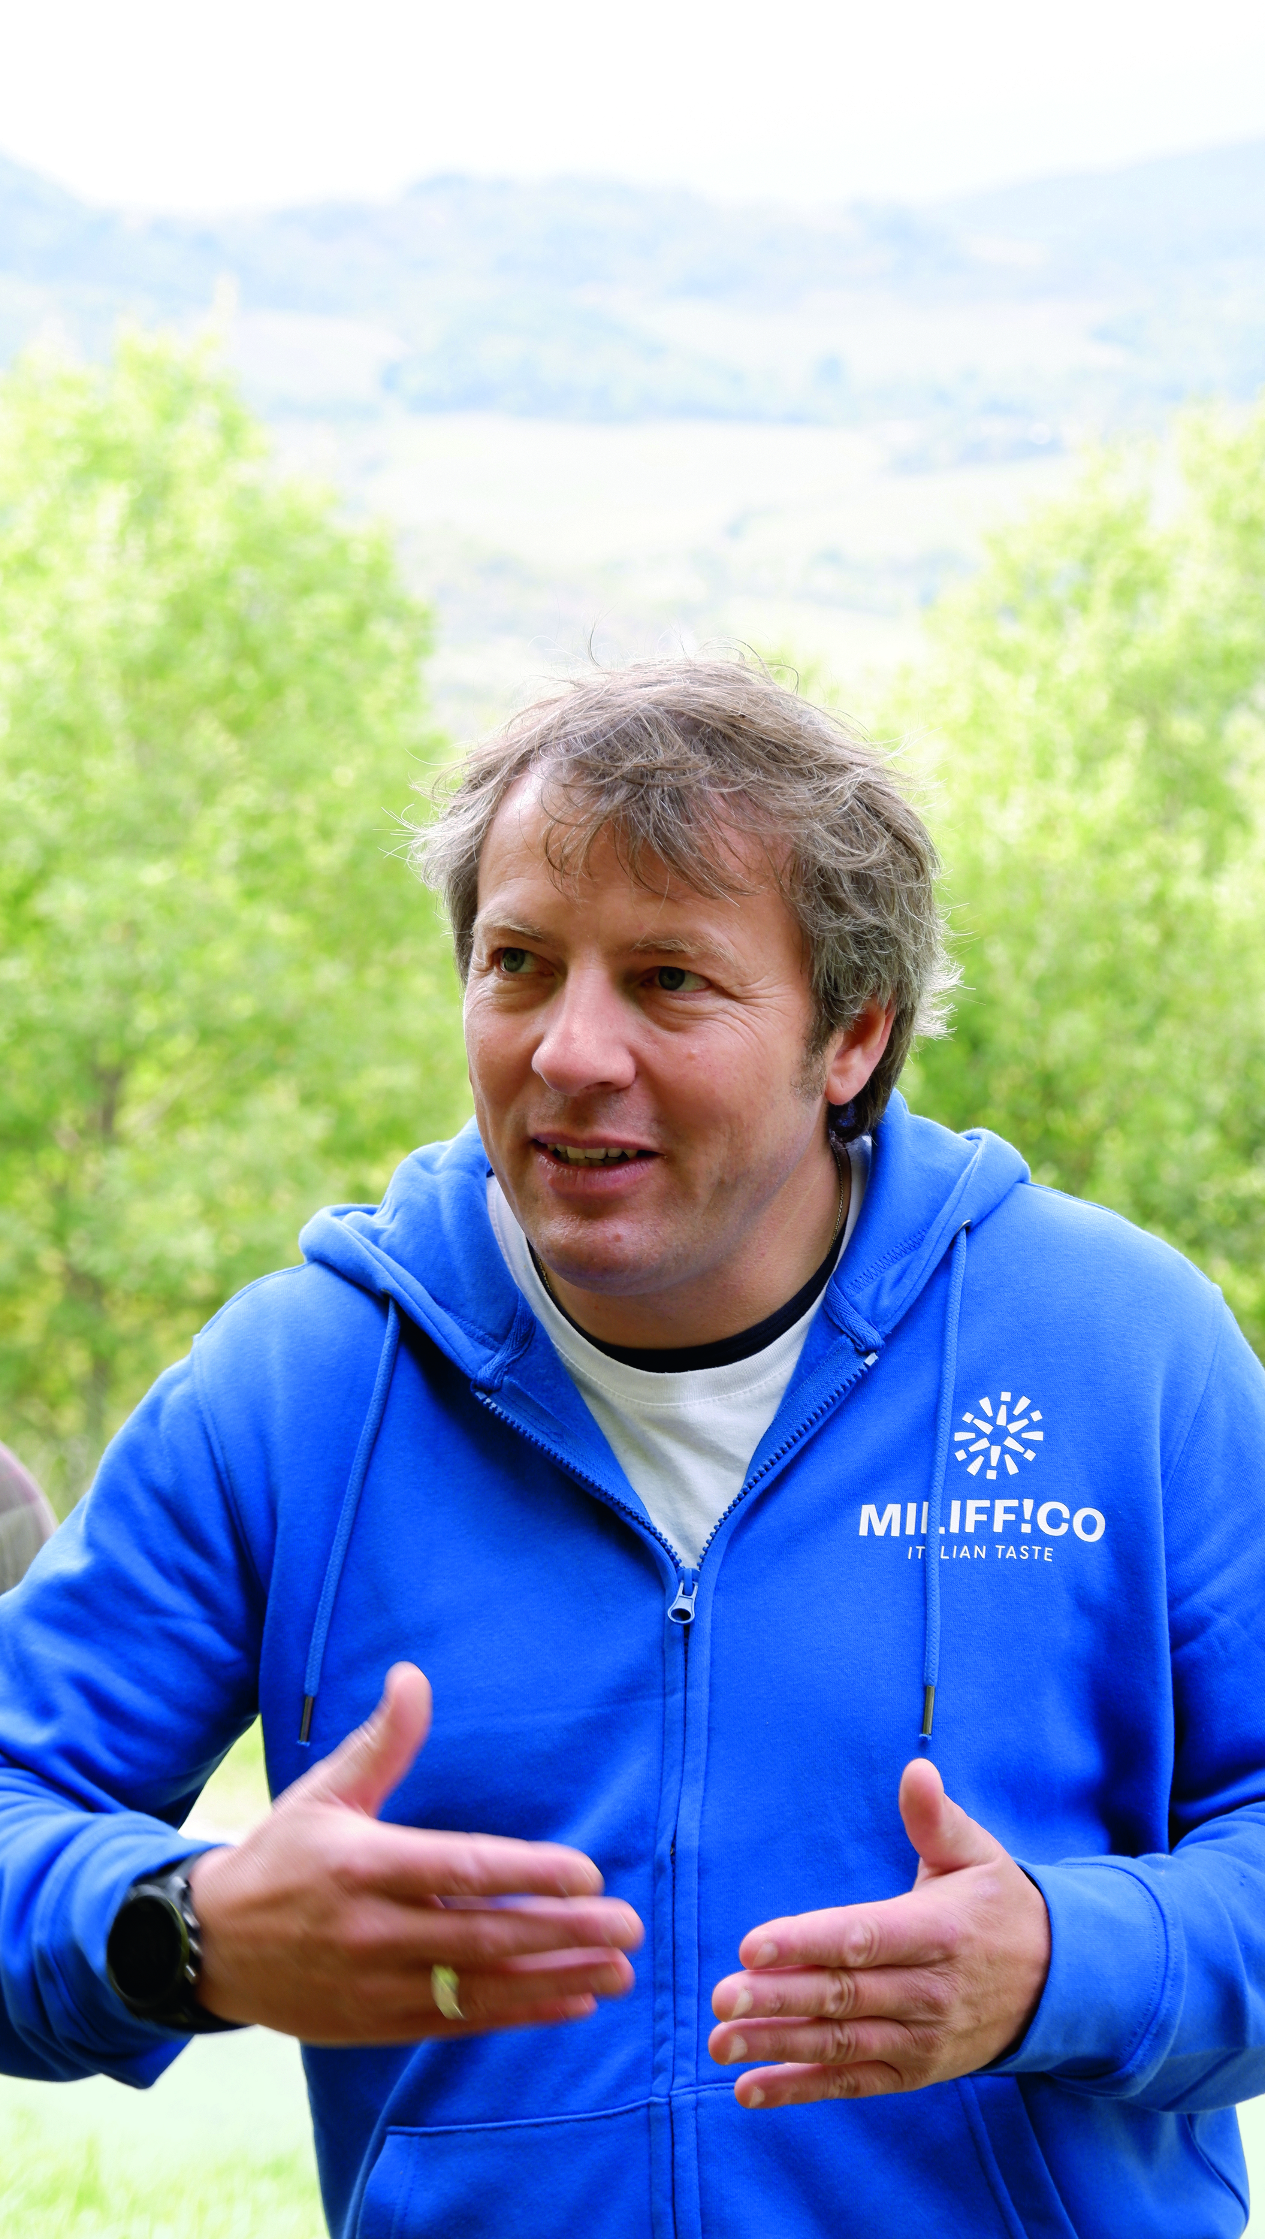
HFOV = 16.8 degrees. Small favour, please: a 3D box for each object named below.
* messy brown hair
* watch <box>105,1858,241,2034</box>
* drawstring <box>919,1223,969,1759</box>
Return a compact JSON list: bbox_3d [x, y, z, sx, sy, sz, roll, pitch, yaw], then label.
[{"bbox_3d":[0.021,-0.085,1.635,0.185,0.185,0.215,6,19,26],"label":"messy brown hair"},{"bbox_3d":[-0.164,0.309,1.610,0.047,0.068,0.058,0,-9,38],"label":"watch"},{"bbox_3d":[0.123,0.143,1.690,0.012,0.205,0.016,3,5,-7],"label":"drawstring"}]

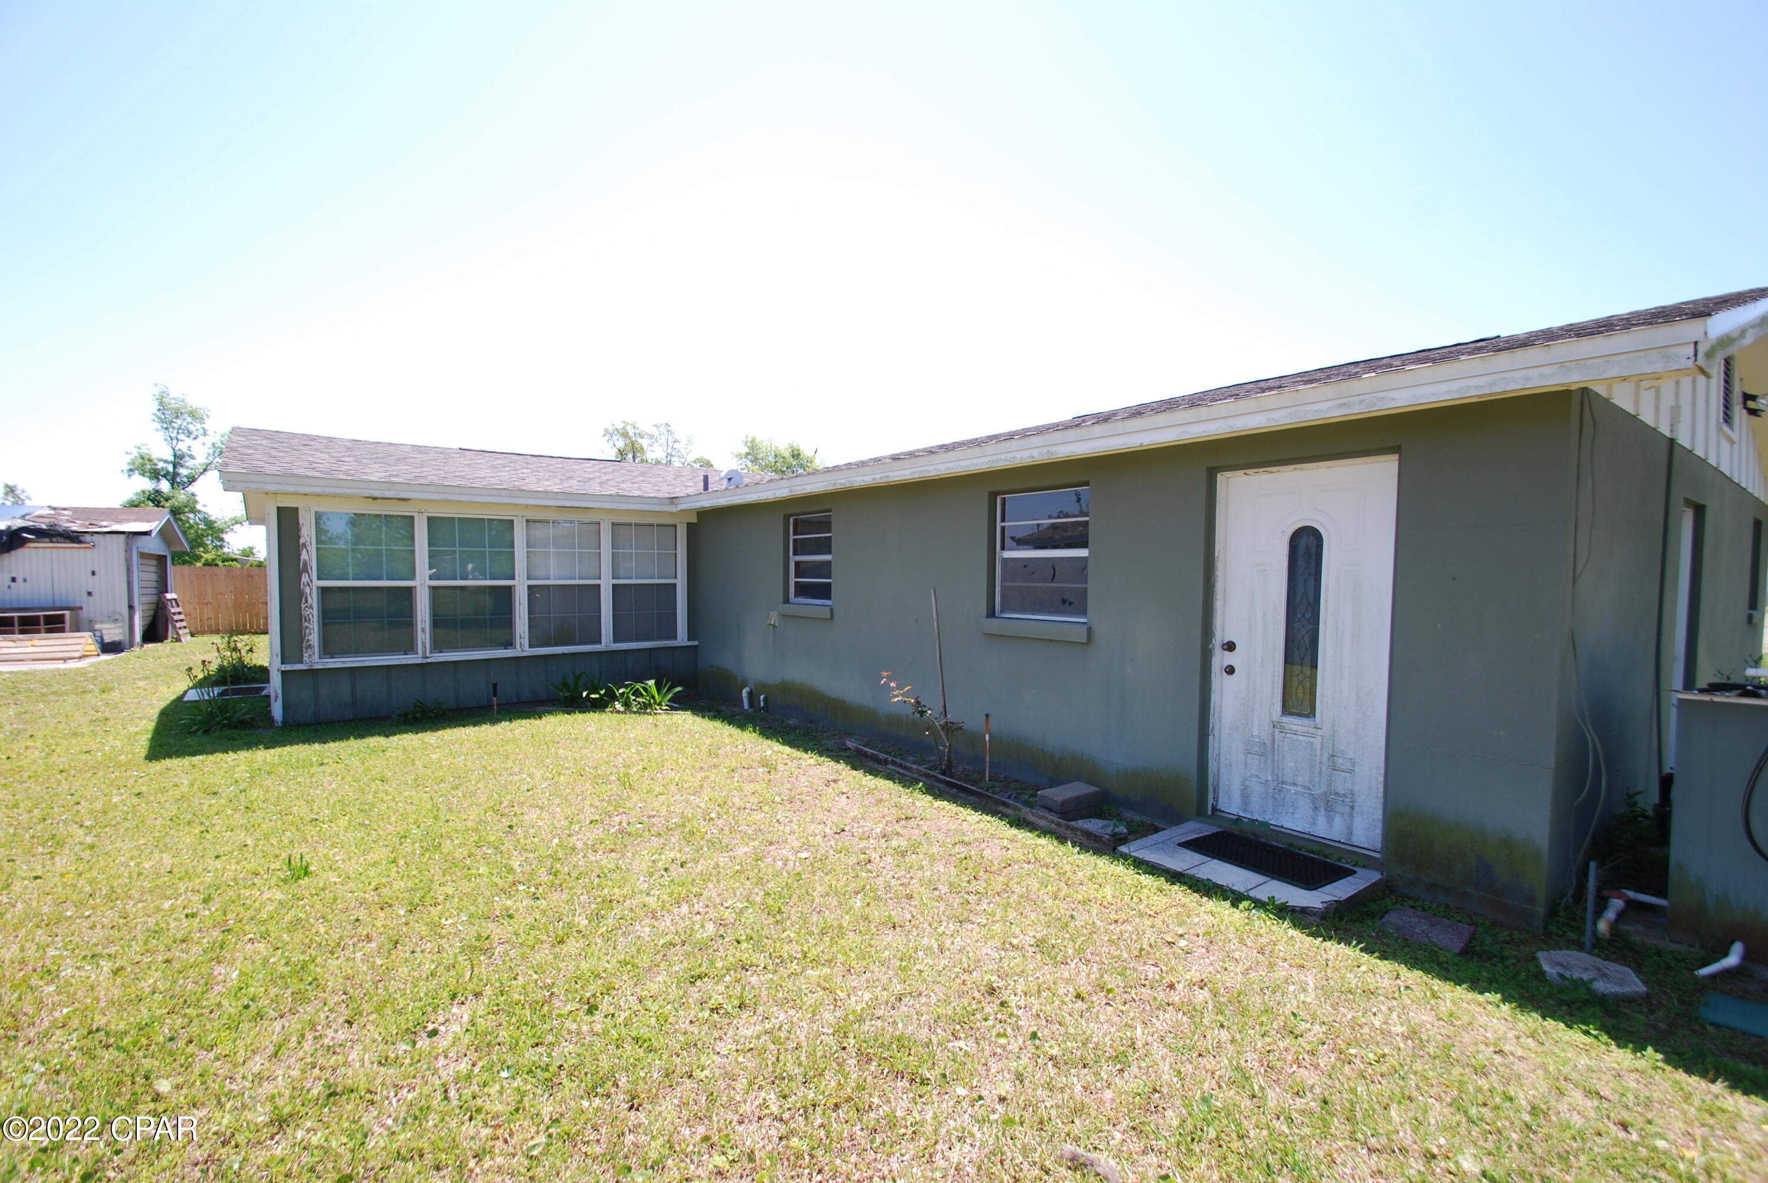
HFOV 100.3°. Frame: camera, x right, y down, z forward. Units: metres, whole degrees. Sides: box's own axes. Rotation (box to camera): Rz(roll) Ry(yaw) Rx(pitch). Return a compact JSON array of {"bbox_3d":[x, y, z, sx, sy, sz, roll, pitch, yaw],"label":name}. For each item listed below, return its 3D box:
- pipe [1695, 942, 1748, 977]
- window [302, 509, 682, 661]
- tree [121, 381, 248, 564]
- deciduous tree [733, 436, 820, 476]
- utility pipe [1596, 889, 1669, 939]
[{"bbox_3d":[3.221,1.412,2.835,0.290,0.085,0.090,0,2,-19],"label":"pipe"},{"bbox_3d":[-4.547,-0.081,9.184,4.240,1.660,0.100,-1,3,-37],"label":"window"},{"bbox_3d":[-24.791,-3.132,26.148,3.500,8.249,3.500,-2,3,-43],"label":"tree"},{"bbox_3d":[-4.583,-2.857,31.133,4.400,7.409,4.400,0,2,-8],"label":"deciduous tree"},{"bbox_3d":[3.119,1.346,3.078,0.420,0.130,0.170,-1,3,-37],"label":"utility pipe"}]

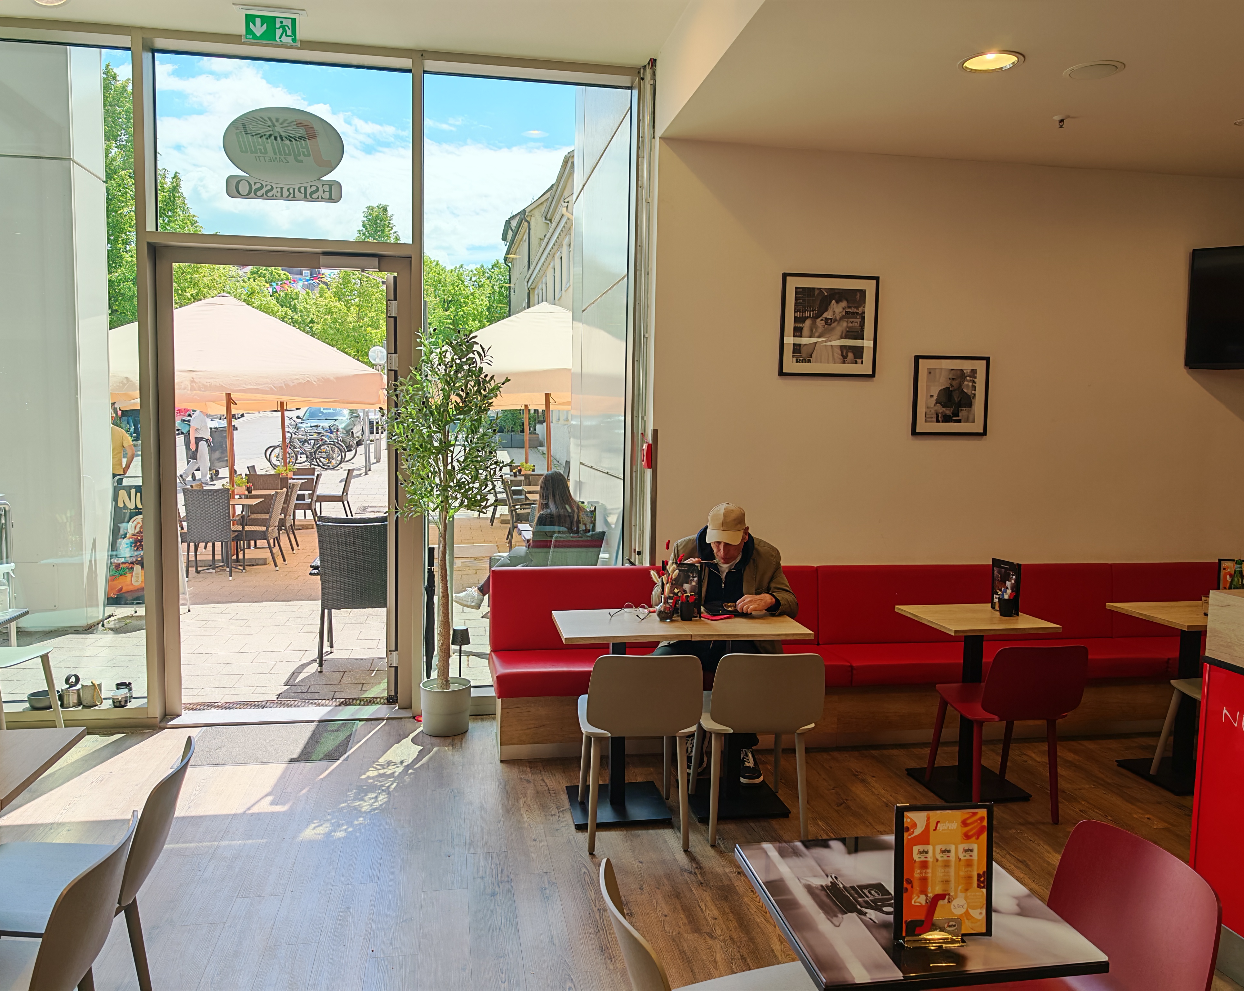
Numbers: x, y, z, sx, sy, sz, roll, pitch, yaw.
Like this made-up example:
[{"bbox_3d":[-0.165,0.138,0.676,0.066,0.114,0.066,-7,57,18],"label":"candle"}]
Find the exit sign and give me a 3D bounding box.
[{"bbox_3d":[-1.583,-2.108,4.137,0.249,0.144,0.020,0,5,-9],"label":"exit sign"}]

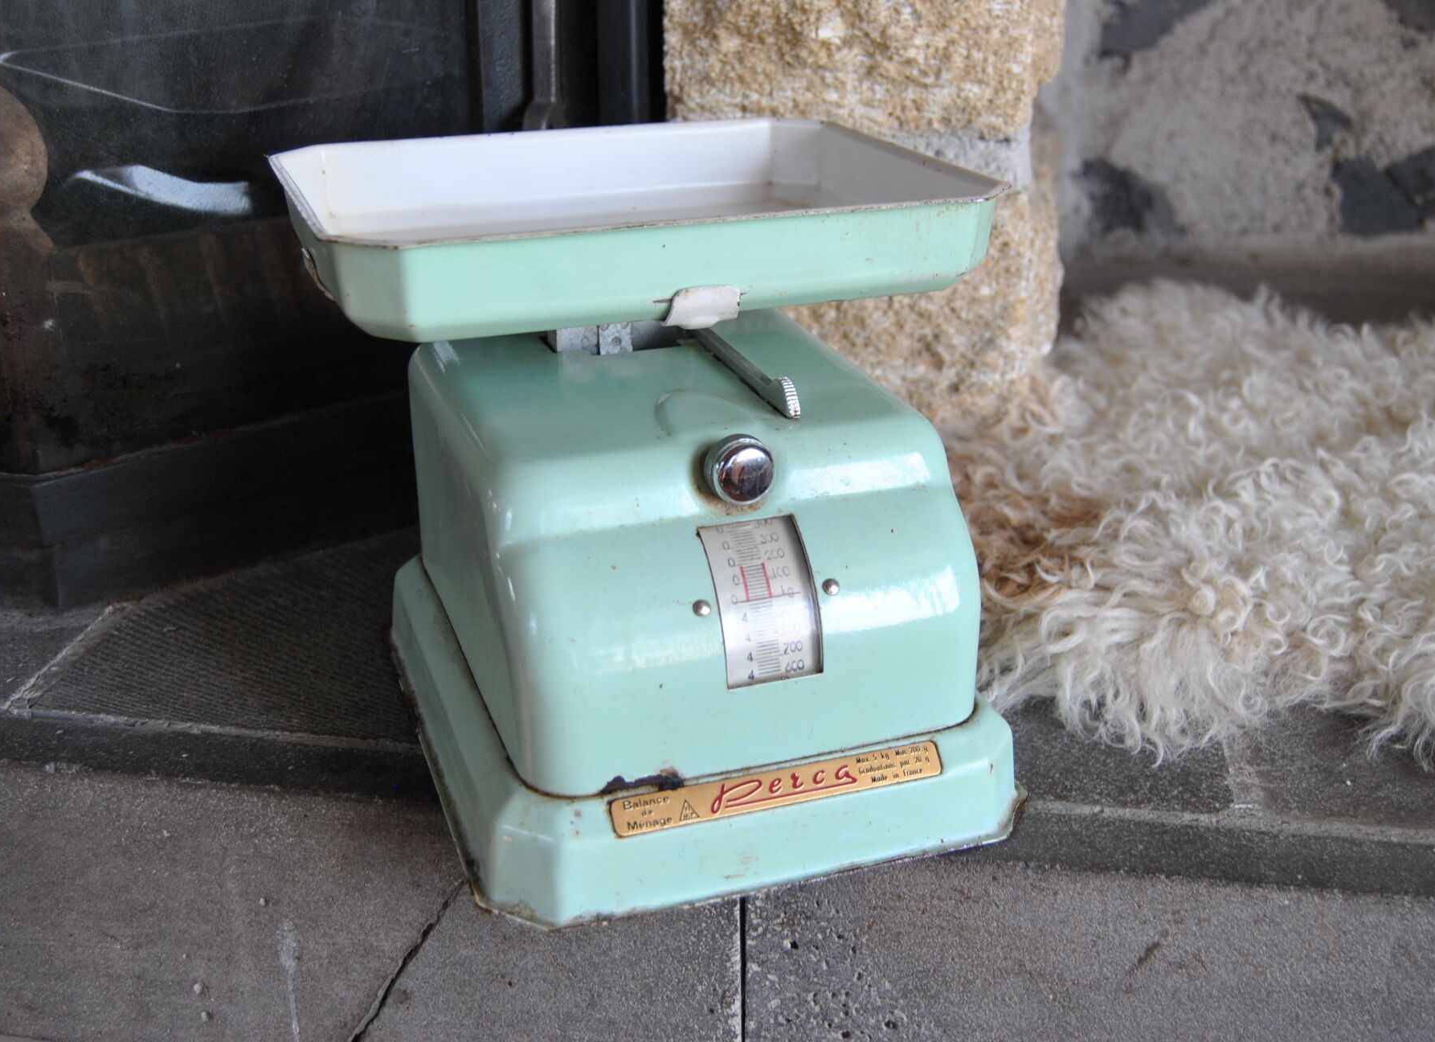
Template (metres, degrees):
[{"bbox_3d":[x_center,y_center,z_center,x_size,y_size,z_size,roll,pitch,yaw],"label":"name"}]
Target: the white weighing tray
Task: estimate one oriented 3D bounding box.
[{"bbox_3d":[-0.040,-0.124,0.695,0.260,0.040,0.217,-8,23,-17],"label":"white weighing tray"}]

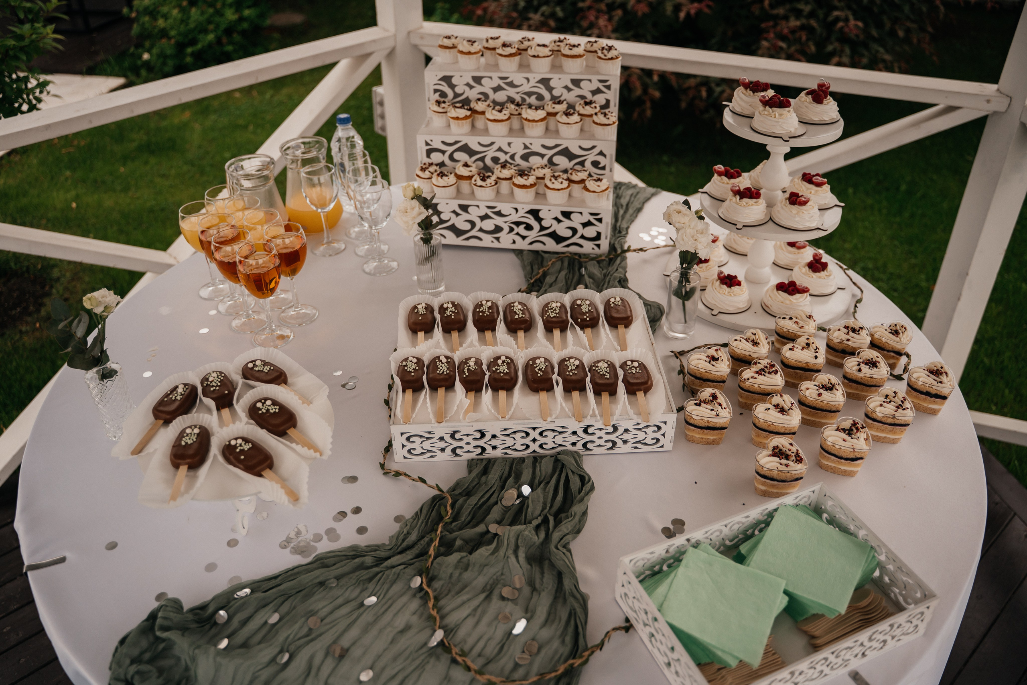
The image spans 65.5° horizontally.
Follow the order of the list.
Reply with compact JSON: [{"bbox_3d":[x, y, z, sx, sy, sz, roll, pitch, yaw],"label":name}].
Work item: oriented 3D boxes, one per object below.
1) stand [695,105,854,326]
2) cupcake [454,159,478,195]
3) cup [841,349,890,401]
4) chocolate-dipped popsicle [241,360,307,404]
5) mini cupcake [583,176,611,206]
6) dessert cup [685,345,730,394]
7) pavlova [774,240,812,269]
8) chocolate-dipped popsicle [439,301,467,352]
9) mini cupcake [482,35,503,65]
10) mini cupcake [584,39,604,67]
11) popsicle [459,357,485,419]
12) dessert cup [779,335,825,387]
[{"bbox_3d":[0.475,-0.255,1.484,0.350,0.335,0.350,0,35,0],"label":"stand"},{"bbox_3d":[-0.099,-0.353,1.692,0.051,0.061,0.051,0,35,0],"label":"cupcake"},{"bbox_3d":[0.602,0.063,1.363,0.077,0.063,0.072,-25,42,-29],"label":"cup"},{"bbox_3d":[-0.348,0.059,1.183,0.150,0.020,0.044,27,43,33],"label":"chocolate-dipped popsicle"},{"bbox_3d":[0.166,-0.303,1.600,0.054,0.052,0.054,4,36,8],"label":"mini cupcake"},{"bbox_3d":[0.319,0.038,1.278,0.071,0.062,0.068,-27,42,-31],"label":"dessert cup"},{"bbox_3d":[0.602,-0.202,1.704,0.093,0.056,0.093,-1,36,0],"label":"pavlova"},{"bbox_3d":[-0.102,-0.029,1.370,0.046,0.020,0.155,-5,35,-6],"label":"chocolate-dipped popsicle"},{"bbox_3d":[-0.047,-0.649,1.771,0.049,0.058,0.049,0,35,0],"label":"mini cupcake"},{"bbox_3d":[0.174,-0.609,1.679,0.052,0.054,0.052,4,36,7],"label":"mini cupcake"},{"bbox_3d":[-0.067,0.067,1.217,0.046,0.023,0.143,0,36,1],"label":"popsicle"},{"bbox_3d":[0.465,0.037,1.271,0.066,0.062,0.067,-19,39,-24],"label":"dessert cup"}]

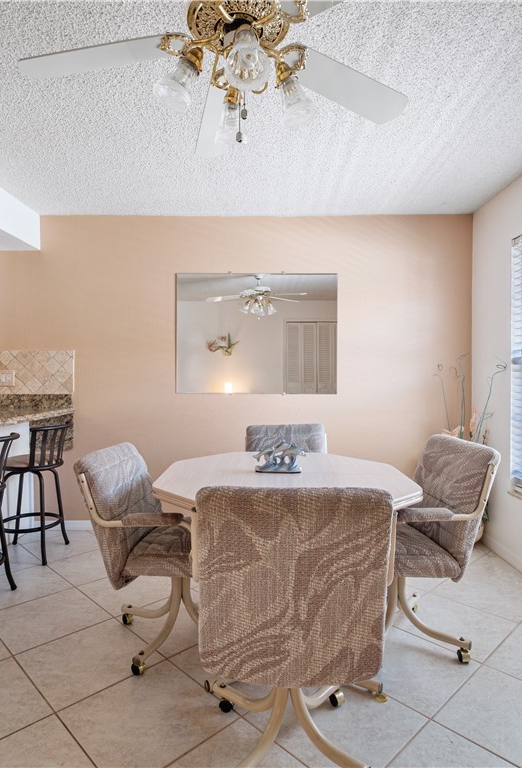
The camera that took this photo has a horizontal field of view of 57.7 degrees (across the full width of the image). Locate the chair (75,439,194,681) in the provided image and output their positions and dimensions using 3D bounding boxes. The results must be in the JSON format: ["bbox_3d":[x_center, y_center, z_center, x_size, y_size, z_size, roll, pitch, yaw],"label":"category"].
[{"bbox_3d":[-0.406,0.698,2.088,0.620,0.890,0.570,0,1,4],"label":"chair"}]

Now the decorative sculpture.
[{"bbox_3d":[0.092,0.334,2.197,0.250,0.145,0.090,0,1,1],"label":"decorative sculpture"}]

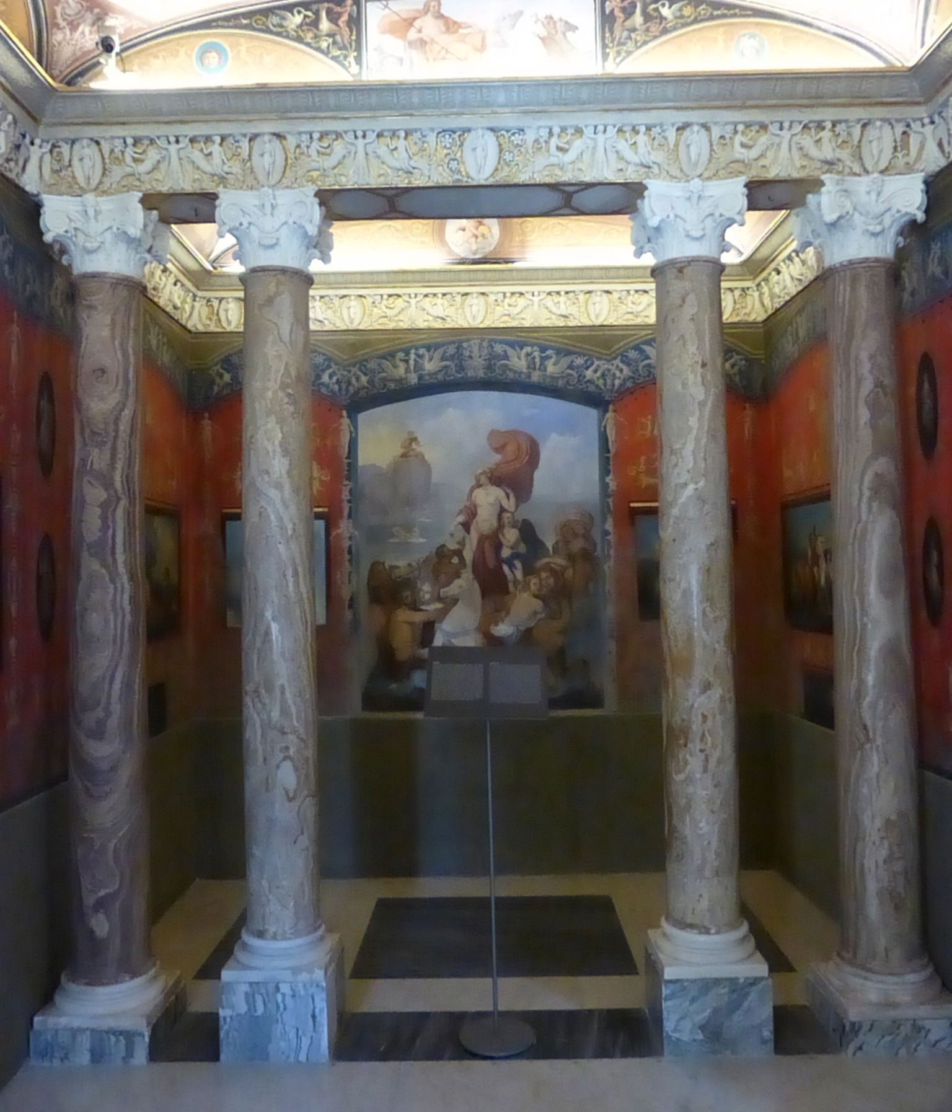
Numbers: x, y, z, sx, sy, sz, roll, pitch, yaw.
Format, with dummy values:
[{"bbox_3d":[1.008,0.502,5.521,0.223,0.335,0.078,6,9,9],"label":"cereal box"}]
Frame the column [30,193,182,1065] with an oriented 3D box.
[{"bbox_3d":[-1.311,0.232,3.300,0.402,2.944,0.395,-1,-1,0],"label":"column"}]

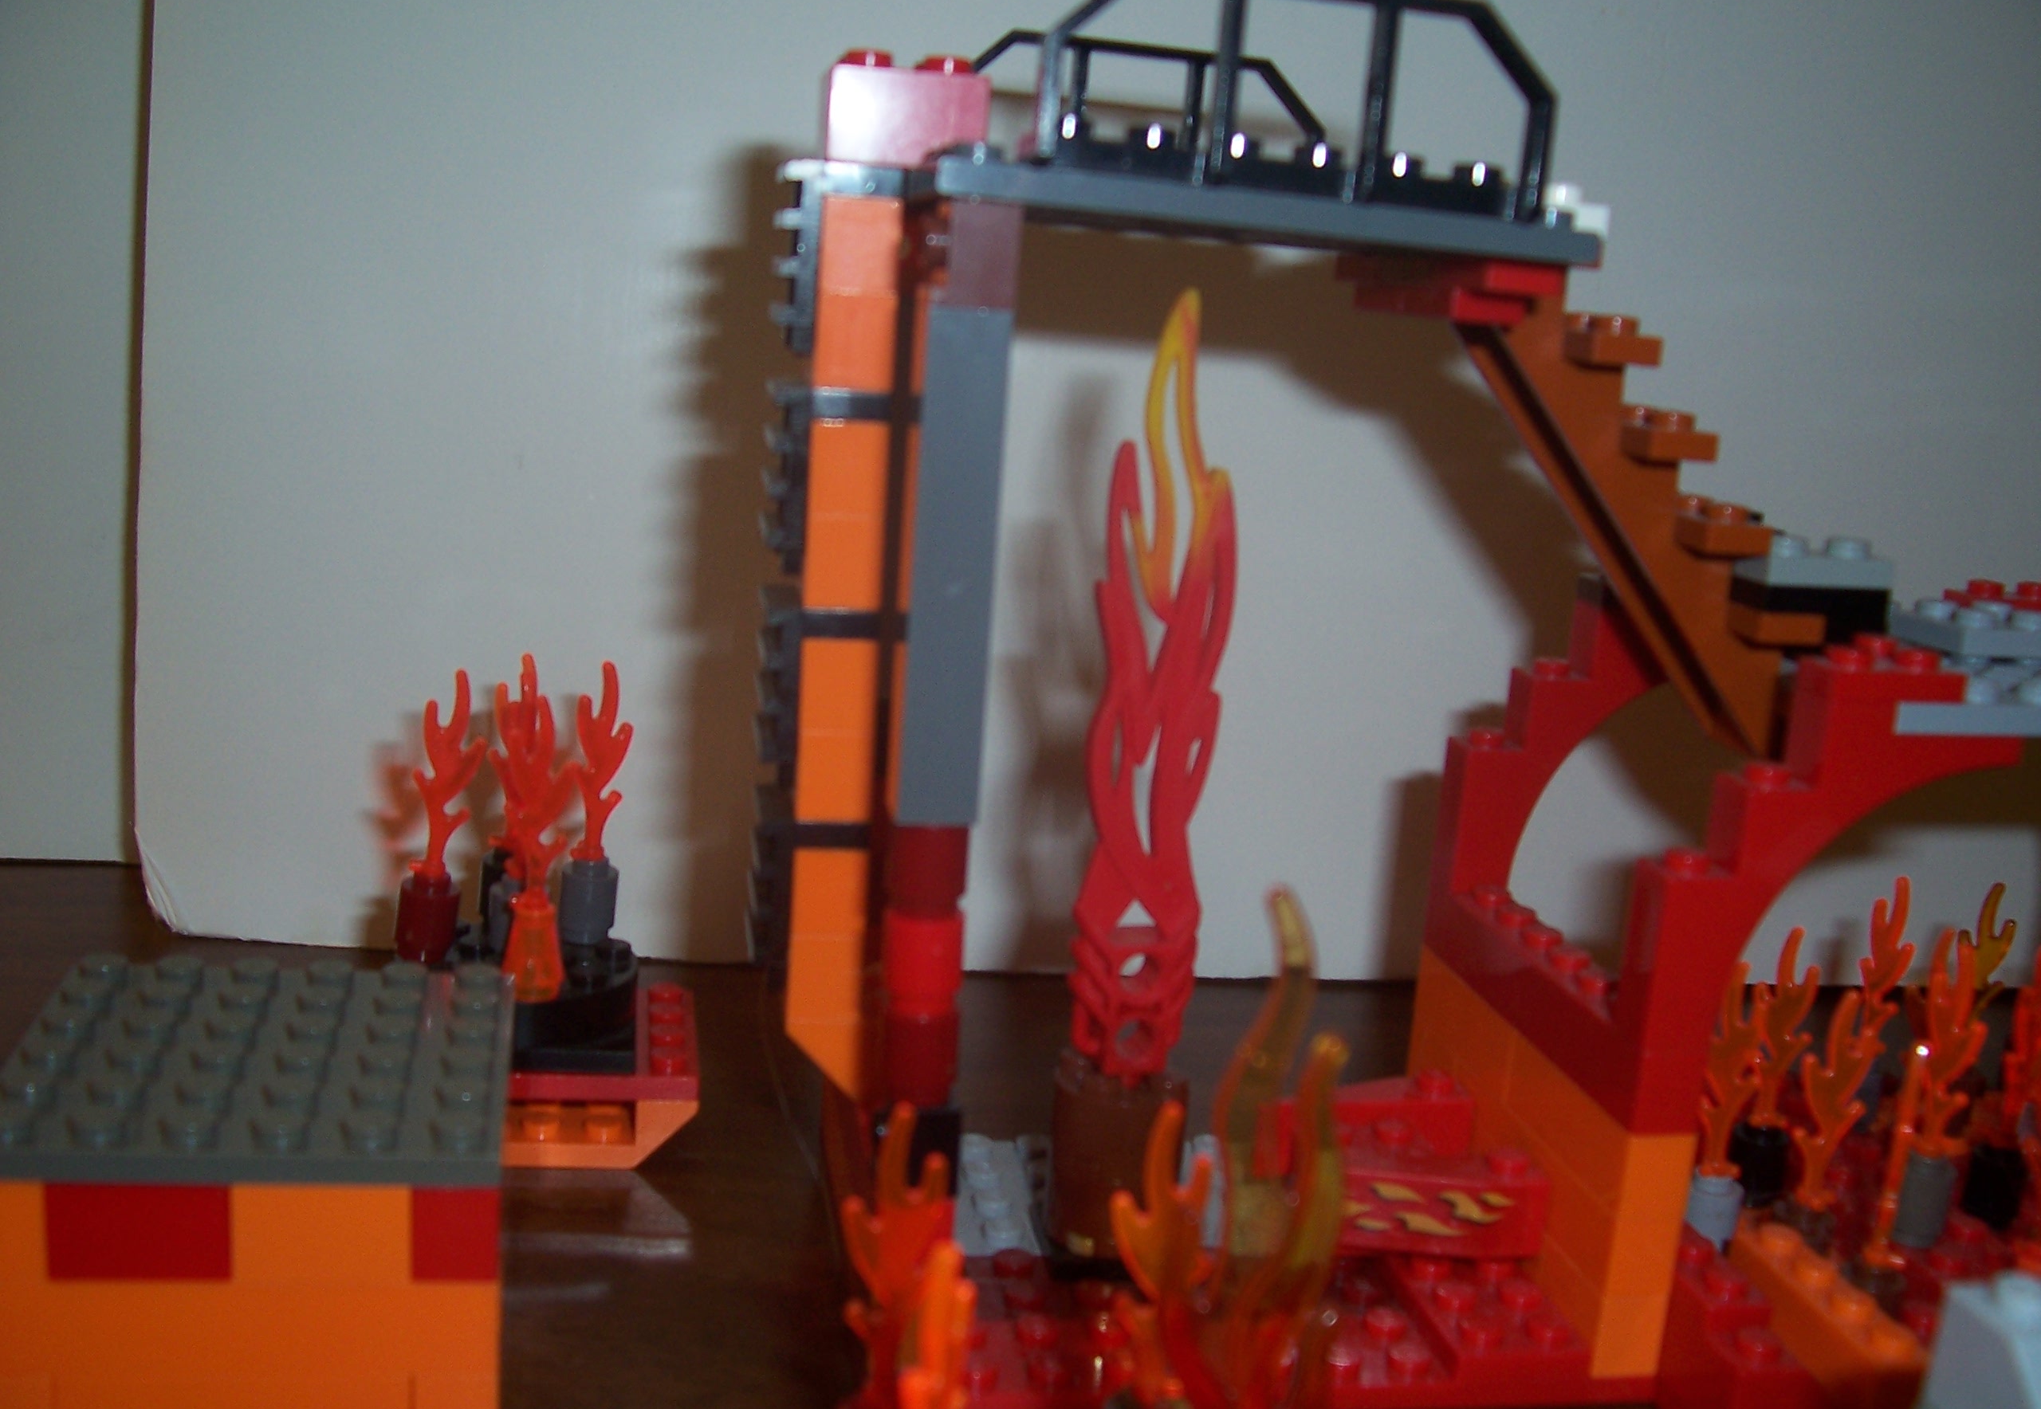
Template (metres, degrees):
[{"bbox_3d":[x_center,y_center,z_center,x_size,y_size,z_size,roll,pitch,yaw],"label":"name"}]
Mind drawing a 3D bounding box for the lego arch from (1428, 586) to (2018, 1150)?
[{"bbox_3d":[0.082,0.016,0.245,0.040,0.050,0.064,2,12,-9],"label":"lego arch"}]

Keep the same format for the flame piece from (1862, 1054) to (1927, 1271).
[{"bbox_3d":[0.097,0.050,0.222,0.005,0.026,0.009,10,13,28],"label":"flame piece"}]

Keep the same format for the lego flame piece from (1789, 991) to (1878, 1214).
[{"bbox_3d":[0.095,0.047,0.235,0.009,0.027,0.005,9,12,24],"label":"lego flame piece"}]

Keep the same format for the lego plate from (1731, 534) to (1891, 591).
[{"bbox_3d":[0.089,-0.016,0.225,0.015,0.005,0.008,2,12,-10],"label":"lego plate"}]

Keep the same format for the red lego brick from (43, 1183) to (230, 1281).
[{"bbox_3d":[-0.079,0.046,0.181,0.016,0.010,0.010,2,12,-13],"label":"red lego brick"}]

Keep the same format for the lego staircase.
[{"bbox_3d":[0.064,-0.023,0.231,0.051,0.054,0.032,2,12,-10],"label":"lego staircase"}]

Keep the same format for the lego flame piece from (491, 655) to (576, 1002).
[{"bbox_3d":[-0.063,0.016,0.258,0.011,0.045,0.009,3,11,-6],"label":"lego flame piece"}]

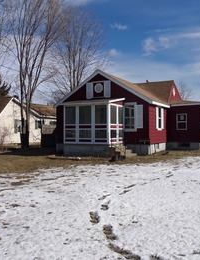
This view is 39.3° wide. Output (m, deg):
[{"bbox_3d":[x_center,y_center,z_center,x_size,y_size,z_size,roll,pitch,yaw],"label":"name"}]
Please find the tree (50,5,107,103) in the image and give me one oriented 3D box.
[{"bbox_3d":[-2.600,-6.800,34.000,7.200,16.800,7.200,0,0,0],"label":"tree"}]

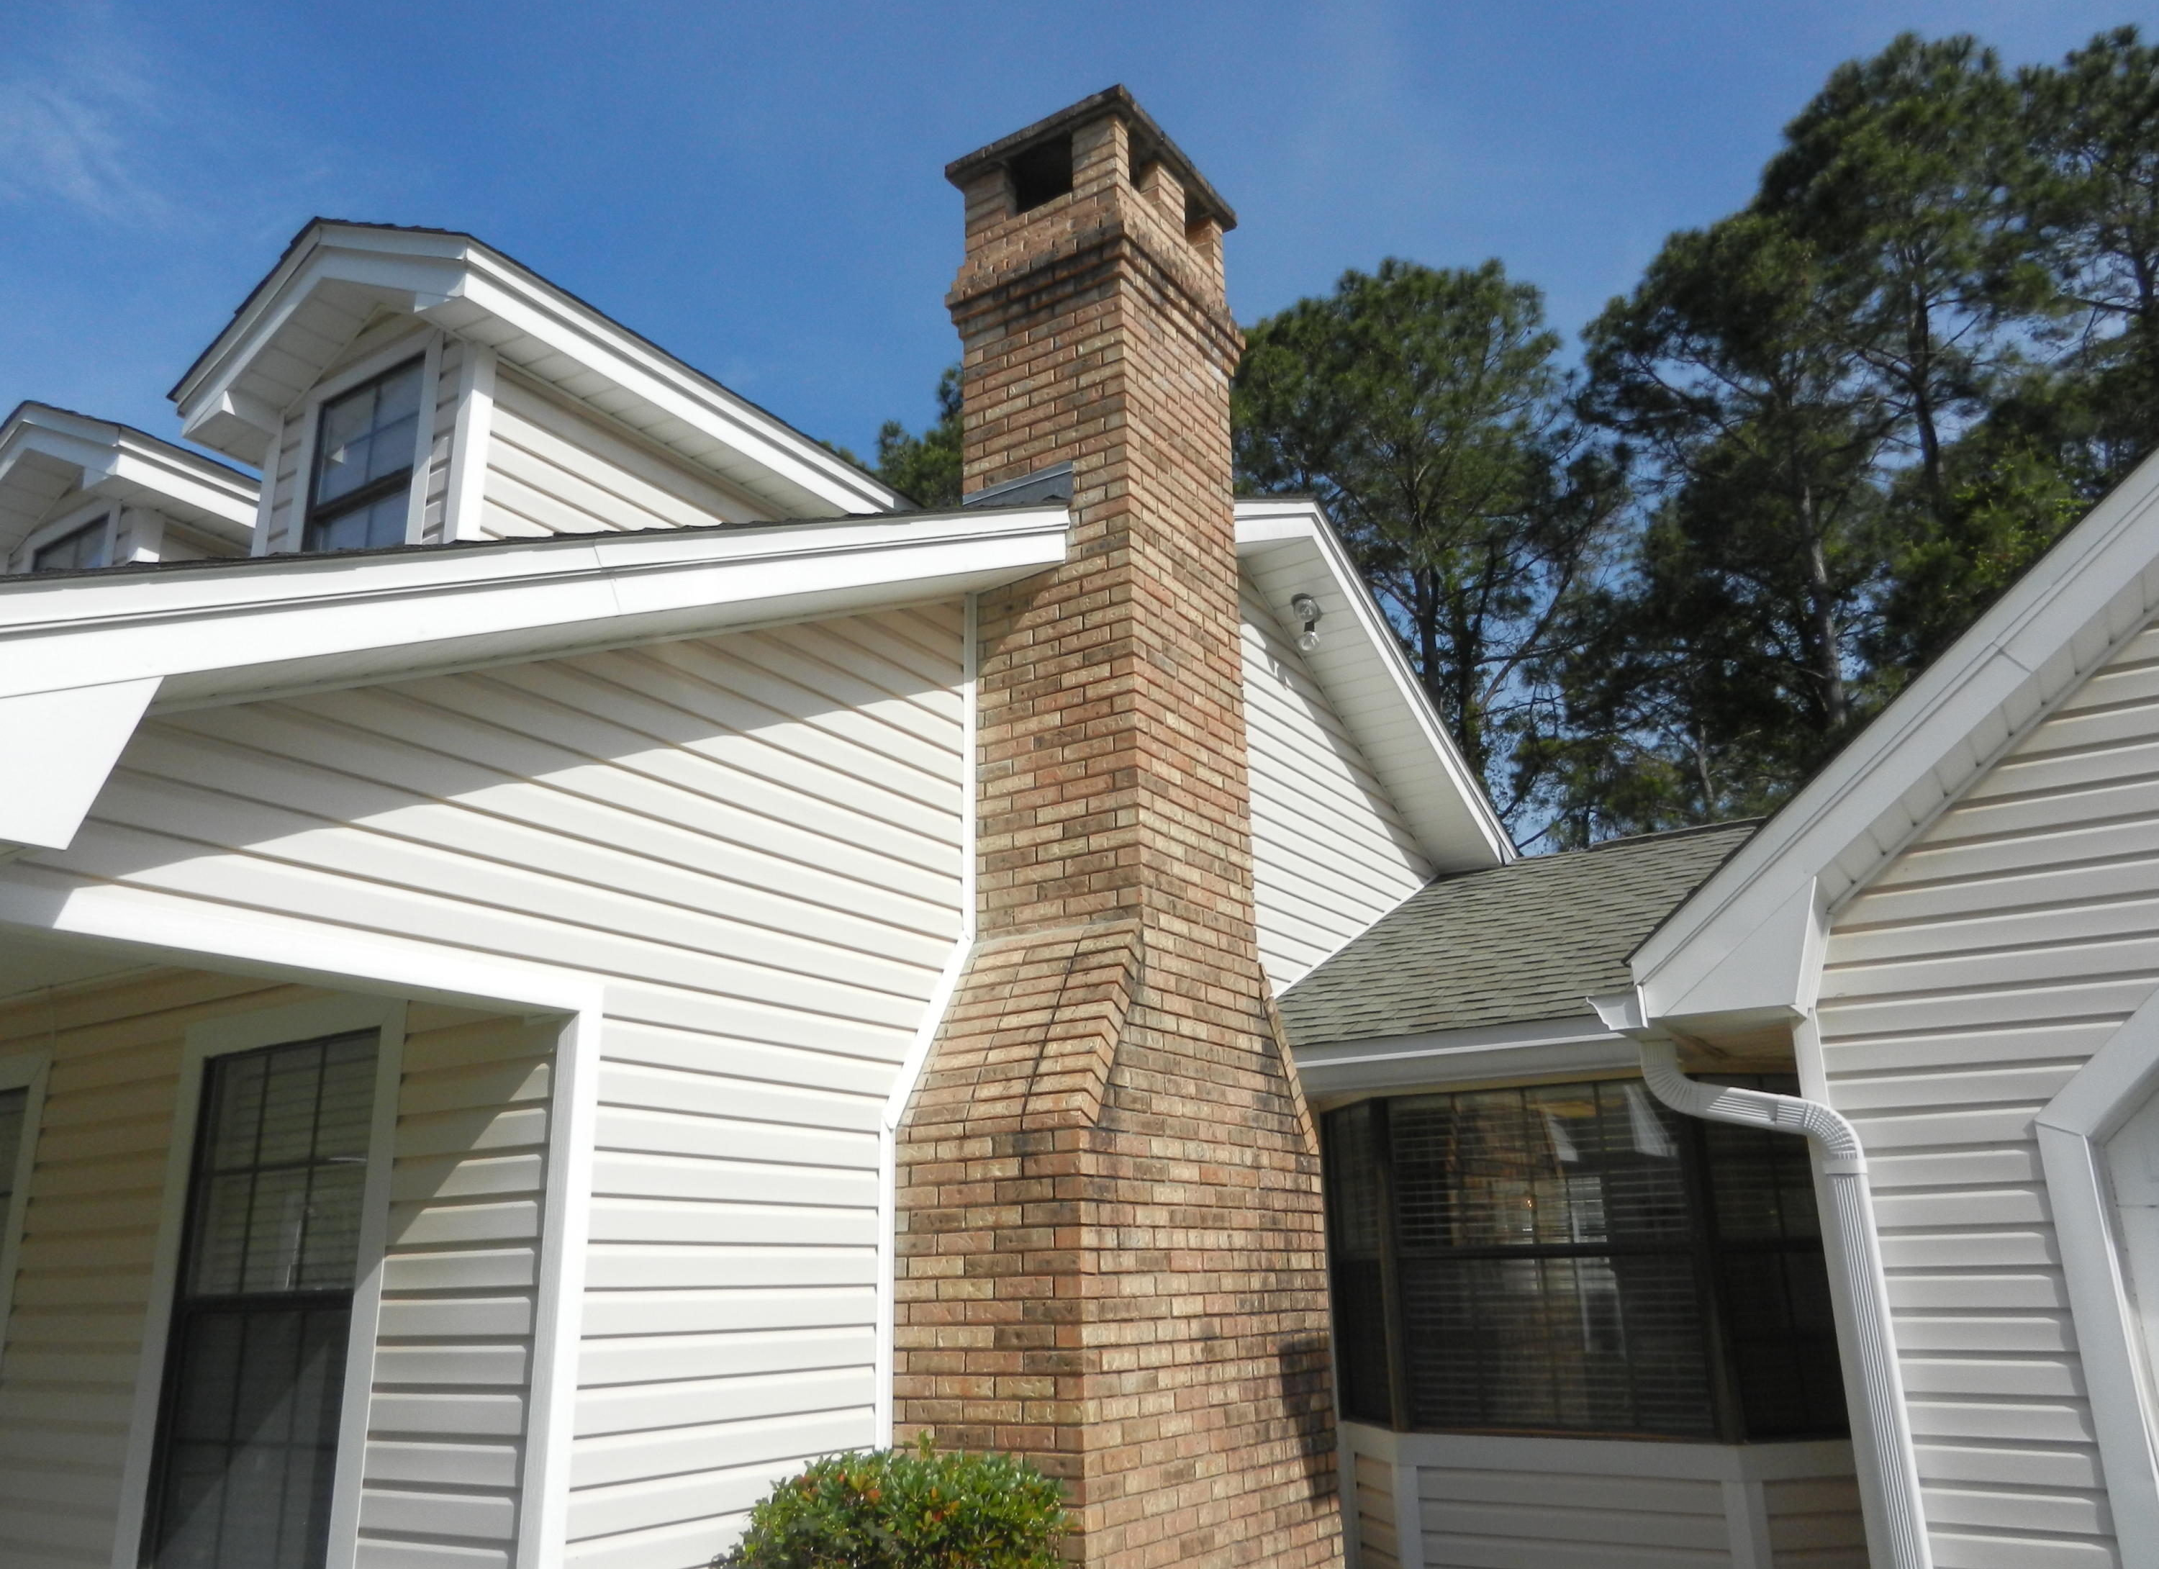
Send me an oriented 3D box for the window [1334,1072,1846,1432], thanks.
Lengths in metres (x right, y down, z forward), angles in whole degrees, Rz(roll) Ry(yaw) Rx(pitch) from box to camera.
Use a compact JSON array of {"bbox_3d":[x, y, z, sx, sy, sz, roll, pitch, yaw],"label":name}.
[{"bbox_3d":[1.902,1.900,6.251,2.160,1.320,0.440,-12,-21,31],"label":"window"}]

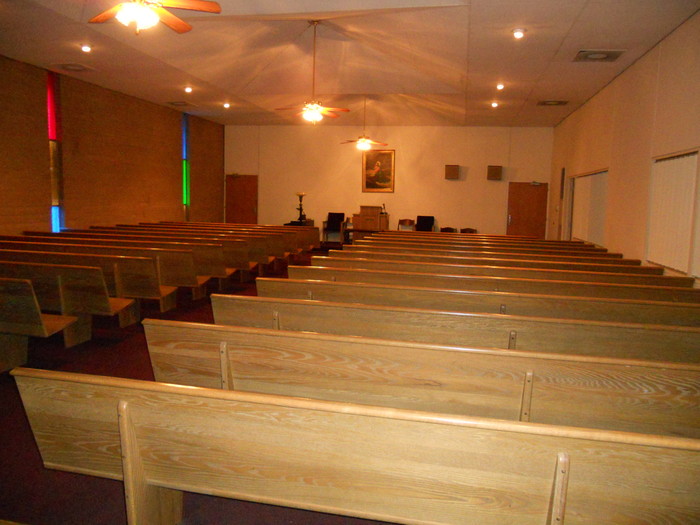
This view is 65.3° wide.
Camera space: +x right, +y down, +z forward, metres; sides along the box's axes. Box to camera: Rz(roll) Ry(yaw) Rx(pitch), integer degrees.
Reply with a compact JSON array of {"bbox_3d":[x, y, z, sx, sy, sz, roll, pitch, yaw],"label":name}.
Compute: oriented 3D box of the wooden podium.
[{"bbox_3d":[0.604,-0.991,15.330,0.968,1.141,0.550,3,7,11],"label":"wooden podium"}]

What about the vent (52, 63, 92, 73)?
[{"bbox_3d":[-4.858,-3.421,9.598,0.610,0.040,0.610,3,7,11],"label":"vent"}]

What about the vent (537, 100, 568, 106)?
[{"bbox_3d":[4.504,-3.536,12.146,0.620,0.050,0.630,3,7,11],"label":"vent"}]

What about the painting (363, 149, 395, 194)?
[{"bbox_3d":[0.895,-2.853,17.137,1.020,1.308,0.060,3,7,11],"label":"painting"}]

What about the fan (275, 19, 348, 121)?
[{"bbox_3d":[-0.631,-3.343,9.663,1.310,1.755,1.310,3,7,11],"label":"fan"}]

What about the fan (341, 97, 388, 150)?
[{"bbox_3d":[0.381,-3.527,13.821,1.290,1.292,1.290,3,7,11],"label":"fan"}]

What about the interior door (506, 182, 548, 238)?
[{"bbox_3d":[5.067,-1.195,15.689,1.065,2.152,0.070,3,7,11],"label":"interior door"}]

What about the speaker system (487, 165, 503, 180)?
[{"bbox_3d":[4.142,-2.544,15.608,0.401,0.385,0.237,3,7,11],"label":"speaker system"}]

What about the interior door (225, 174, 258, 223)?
[{"bbox_3d":[-3.606,-1.799,18.207,1.109,2.188,0.060,3,7,11],"label":"interior door"}]

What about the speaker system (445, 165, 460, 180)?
[{"bbox_3d":[2.975,-2.606,15.843,0.411,0.402,0.237,3,7,11],"label":"speaker system"}]

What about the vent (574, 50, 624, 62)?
[{"bbox_3d":[3.724,-3.085,8.188,0.620,0.050,0.630,3,7,11],"label":"vent"}]

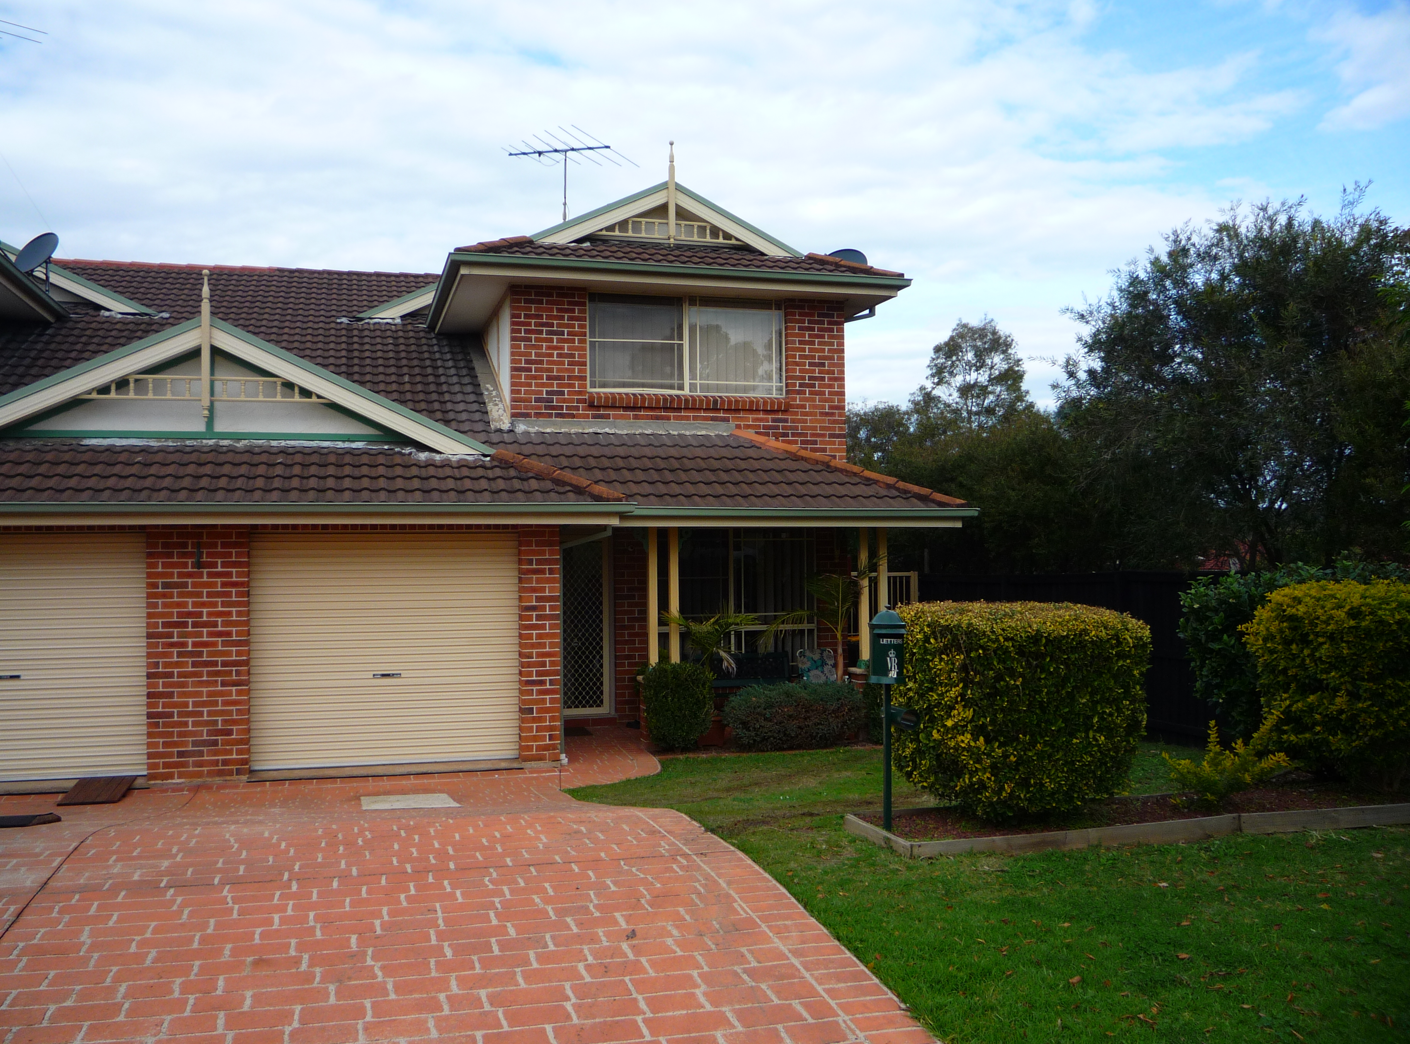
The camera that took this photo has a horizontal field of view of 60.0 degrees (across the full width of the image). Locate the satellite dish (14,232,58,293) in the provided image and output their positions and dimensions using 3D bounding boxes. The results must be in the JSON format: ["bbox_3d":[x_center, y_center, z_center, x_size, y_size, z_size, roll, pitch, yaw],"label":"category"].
[{"bbox_3d":[-8.324,-3.237,15.250,0.650,0.800,0.450,-1,-13,20],"label":"satellite dish"}]

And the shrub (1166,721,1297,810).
[{"bbox_3d":[3.607,1.676,8.450,0.840,0.610,0.700,0,-2,-16],"label":"shrub"}]

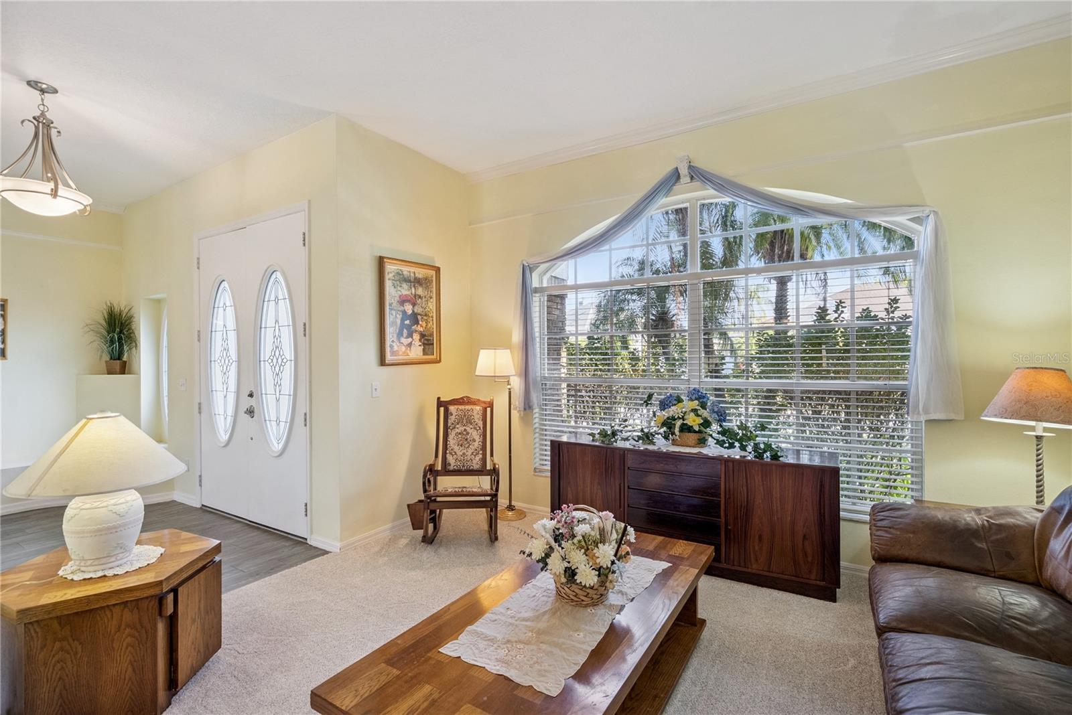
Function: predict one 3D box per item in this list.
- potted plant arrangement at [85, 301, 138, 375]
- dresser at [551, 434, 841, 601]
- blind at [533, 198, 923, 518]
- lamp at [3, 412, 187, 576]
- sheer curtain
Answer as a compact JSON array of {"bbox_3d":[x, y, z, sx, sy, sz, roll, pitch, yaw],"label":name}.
[{"bbox_3d":[-4.584,-0.213,5.150,0.430,0.800,0.420,0,0,32],"label":"potted plant arrangement"},{"bbox_3d":[0.987,0.963,3.220,1.800,0.738,0.455,0,0,32],"label":"dresser"},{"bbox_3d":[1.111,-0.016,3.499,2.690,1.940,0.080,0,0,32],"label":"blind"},{"bbox_3d":[-1.777,0.534,1.959,0.550,0.616,0.550,0,0,32],"label":"lamp"},{"bbox_3d":[1.046,-0.465,3.420,3.040,1.850,0.150,0,0,32],"label":"sheer curtain"}]

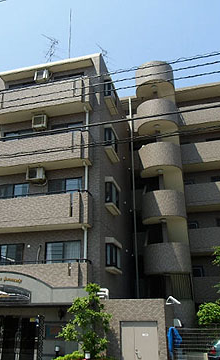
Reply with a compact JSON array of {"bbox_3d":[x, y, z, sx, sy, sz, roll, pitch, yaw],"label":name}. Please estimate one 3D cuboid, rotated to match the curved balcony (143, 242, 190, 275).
[{"bbox_3d":[2.962,4.210,17.544,2.460,1.500,1.750,-6,-21,13],"label":"curved balcony"}]

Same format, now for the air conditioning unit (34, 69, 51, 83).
[{"bbox_3d":[-3.426,-5.290,17.059,0.730,0.570,0.310,-6,-21,13],"label":"air conditioning unit"}]

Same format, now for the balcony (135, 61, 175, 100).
[{"bbox_3d":[2.869,-6.510,21.582,2.450,1.430,1.750,-6,-21,13],"label":"balcony"}]

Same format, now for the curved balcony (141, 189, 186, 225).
[{"bbox_3d":[2.959,1.522,18.551,2.450,1.460,1.750,-6,-21,13],"label":"curved balcony"}]

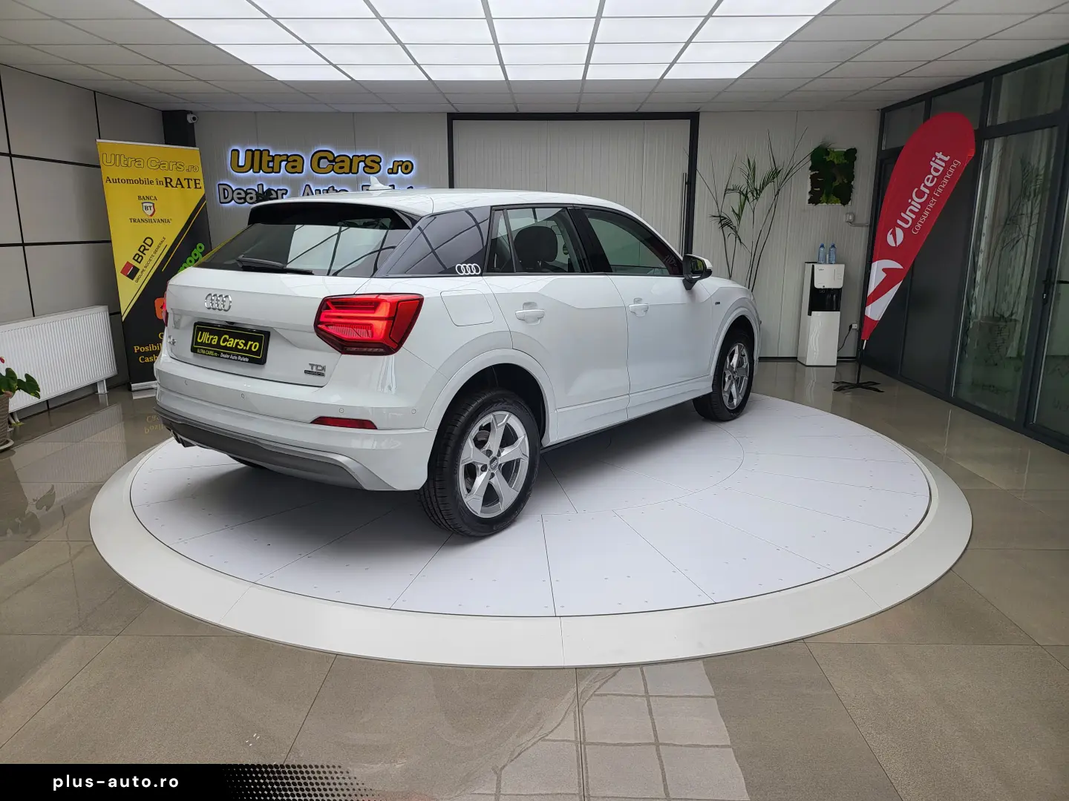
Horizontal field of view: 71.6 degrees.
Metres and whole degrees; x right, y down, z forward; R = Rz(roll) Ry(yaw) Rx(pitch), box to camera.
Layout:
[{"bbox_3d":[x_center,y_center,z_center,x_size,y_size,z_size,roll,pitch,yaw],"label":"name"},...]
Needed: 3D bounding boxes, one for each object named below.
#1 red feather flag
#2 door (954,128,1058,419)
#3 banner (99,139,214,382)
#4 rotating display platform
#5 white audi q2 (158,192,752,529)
[{"bbox_3d":[3.231,-1.413,6.300,0.080,1.910,0.840,-7,15,-29],"label":"red feather flag"},{"bbox_3d":[3.502,-0.927,5.572,0.070,2.090,0.910,0,13,1],"label":"door"},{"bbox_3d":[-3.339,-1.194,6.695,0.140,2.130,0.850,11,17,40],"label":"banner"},{"bbox_3d":[-0.016,0.278,4.876,5.037,0.088,5.037,0,13,0],"label":"rotating display platform"},{"bbox_3d":[-0.037,-0.490,4.667,1.830,1.510,4.190,10,16,37],"label":"white audi q2"}]

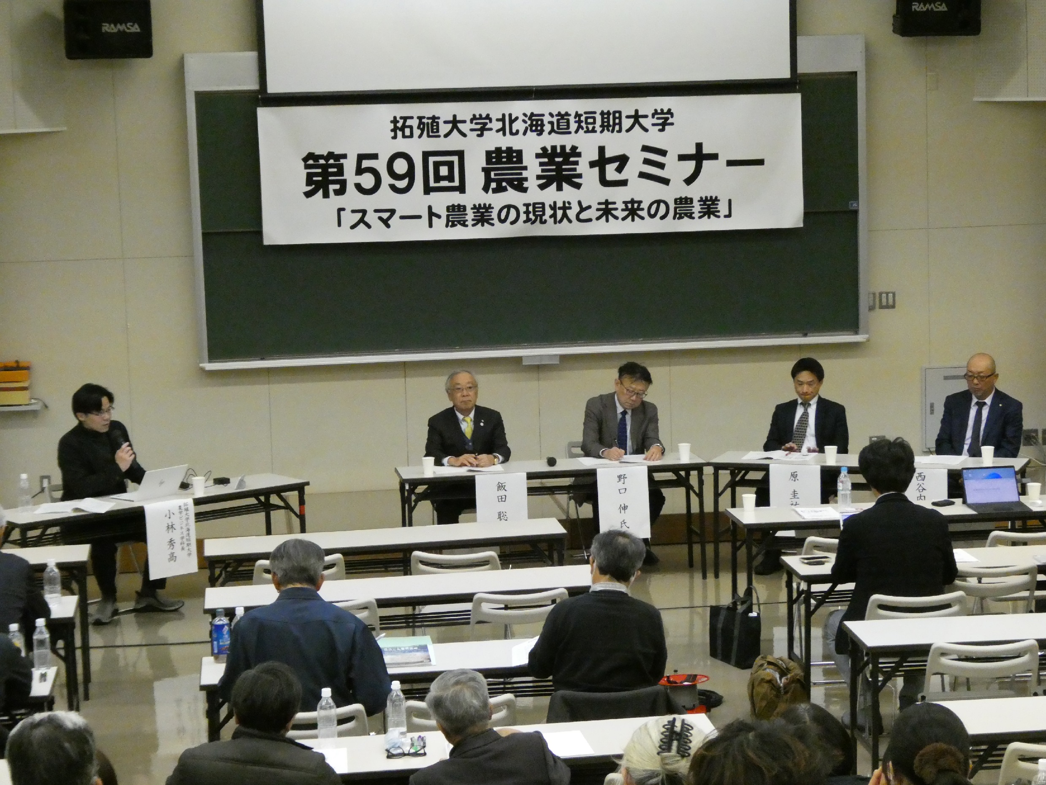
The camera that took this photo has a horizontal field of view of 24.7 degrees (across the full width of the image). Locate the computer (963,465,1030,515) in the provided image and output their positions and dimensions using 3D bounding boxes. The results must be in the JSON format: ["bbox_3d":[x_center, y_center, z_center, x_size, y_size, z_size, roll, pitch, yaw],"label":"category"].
[{"bbox_3d":[2.435,0.500,12.262,0.290,0.195,0.300,-3,7,-5],"label":"computer"}]

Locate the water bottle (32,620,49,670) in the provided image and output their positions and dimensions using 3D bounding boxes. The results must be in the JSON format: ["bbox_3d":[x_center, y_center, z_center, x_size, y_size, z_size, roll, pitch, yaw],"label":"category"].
[{"bbox_3d":[-1.899,0.991,9.391,0.067,0.202,0.067,-3,7,-7],"label":"water bottle"}]

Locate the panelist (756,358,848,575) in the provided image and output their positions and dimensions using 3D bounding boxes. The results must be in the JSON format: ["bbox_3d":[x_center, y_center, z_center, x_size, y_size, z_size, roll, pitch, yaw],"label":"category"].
[{"bbox_3d":[1.704,0.426,14.387,0.550,1.250,0.680,0,8,17],"label":"panelist"}]

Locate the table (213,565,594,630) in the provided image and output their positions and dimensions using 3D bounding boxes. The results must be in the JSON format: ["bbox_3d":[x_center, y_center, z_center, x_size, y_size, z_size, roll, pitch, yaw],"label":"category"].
[{"bbox_3d":[-0.523,1.224,10.879,1.800,0.700,0.450,-3,7,-8],"label":"table"}]

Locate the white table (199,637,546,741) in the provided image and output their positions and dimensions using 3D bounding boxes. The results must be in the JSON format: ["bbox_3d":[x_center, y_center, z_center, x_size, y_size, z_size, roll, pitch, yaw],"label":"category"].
[{"bbox_3d":[-0.351,1.390,9.457,1.800,0.700,0.450,-3,7,-7],"label":"white table"}]

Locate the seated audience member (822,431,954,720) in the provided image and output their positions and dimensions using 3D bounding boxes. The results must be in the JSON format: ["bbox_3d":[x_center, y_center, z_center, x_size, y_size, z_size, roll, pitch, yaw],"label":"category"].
[{"bbox_3d":[1.635,0.857,10.577,0.560,1.360,0.750,-2,7,-5],"label":"seated audience member"}]

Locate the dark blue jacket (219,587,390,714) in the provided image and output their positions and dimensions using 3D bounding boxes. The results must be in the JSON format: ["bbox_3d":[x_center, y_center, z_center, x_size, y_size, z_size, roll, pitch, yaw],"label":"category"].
[{"bbox_3d":[-0.830,1.026,8.879,0.640,0.630,0.520,-3,7,-7],"label":"dark blue jacket"}]

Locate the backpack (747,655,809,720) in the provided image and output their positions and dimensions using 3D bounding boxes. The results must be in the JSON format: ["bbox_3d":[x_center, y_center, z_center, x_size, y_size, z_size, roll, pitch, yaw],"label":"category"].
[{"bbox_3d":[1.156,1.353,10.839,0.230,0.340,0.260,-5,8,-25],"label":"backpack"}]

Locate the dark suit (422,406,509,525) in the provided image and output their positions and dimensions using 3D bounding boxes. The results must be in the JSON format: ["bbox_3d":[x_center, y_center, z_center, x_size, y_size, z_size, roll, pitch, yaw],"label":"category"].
[{"bbox_3d":[-0.337,0.549,14.381,0.510,0.940,0.620,-3,7,-8],"label":"dark suit"}]

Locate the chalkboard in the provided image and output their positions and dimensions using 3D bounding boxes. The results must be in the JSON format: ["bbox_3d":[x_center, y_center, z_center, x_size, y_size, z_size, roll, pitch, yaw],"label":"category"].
[{"bbox_3d":[0.076,-1.094,14.812,4.146,1.677,0.100,-3,7,-6],"label":"chalkboard"}]

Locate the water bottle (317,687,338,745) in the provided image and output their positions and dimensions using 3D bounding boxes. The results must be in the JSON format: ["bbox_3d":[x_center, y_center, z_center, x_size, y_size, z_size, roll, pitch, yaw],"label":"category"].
[{"bbox_3d":[-0.678,1.110,8.225,0.068,0.209,0.068,-3,7,-7],"label":"water bottle"}]

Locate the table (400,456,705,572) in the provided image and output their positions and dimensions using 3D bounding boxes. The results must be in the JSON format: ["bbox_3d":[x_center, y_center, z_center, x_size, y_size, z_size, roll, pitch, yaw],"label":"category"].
[{"bbox_3d":[0.172,0.778,14.171,1.800,0.700,0.450,-3,7,-9],"label":"table"}]

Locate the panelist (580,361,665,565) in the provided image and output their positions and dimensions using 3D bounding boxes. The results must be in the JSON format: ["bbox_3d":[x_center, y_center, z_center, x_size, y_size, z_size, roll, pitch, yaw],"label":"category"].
[{"bbox_3d":[0.615,0.445,14.553,0.510,1.245,0.720,-3,7,-10],"label":"panelist"}]

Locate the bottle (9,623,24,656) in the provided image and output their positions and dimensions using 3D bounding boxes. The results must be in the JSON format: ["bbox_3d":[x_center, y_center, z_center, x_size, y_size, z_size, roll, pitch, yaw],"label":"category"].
[{"bbox_3d":[-1.997,1.004,9.385,0.068,0.208,0.068,-3,7,-7],"label":"bottle"}]

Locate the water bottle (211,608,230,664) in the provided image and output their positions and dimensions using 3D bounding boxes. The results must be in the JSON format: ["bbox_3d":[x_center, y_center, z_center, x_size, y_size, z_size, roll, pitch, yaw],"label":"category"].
[{"bbox_3d":[-1.204,0.960,9.494,0.072,0.218,0.072,-3,7,-7],"label":"water bottle"}]

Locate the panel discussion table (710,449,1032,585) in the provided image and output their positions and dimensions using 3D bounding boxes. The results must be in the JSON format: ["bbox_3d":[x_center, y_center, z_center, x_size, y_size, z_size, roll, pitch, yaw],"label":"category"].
[{"bbox_3d":[2.026,0.745,13.981,1.800,0.700,0.450,1,8,20],"label":"panel discussion table"}]

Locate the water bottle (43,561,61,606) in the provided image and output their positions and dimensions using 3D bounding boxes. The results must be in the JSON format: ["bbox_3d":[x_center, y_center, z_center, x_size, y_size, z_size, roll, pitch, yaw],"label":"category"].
[{"bbox_3d":[-2.089,0.844,10.591,0.069,0.205,0.069,-3,7,-7],"label":"water bottle"}]

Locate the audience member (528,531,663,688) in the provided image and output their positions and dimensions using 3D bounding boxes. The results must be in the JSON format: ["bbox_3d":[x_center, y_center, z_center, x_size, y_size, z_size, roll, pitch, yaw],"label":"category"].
[{"bbox_3d":[0.284,1.143,8.965,0.530,1.280,0.780,-3,7,-7],"label":"audience member"}]

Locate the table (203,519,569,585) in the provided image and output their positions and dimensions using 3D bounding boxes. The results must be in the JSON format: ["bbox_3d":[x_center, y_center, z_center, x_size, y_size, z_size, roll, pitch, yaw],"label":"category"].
[{"bbox_3d":[-0.686,1.075,12.085,1.800,0.700,0.450,-3,7,-8],"label":"table"}]

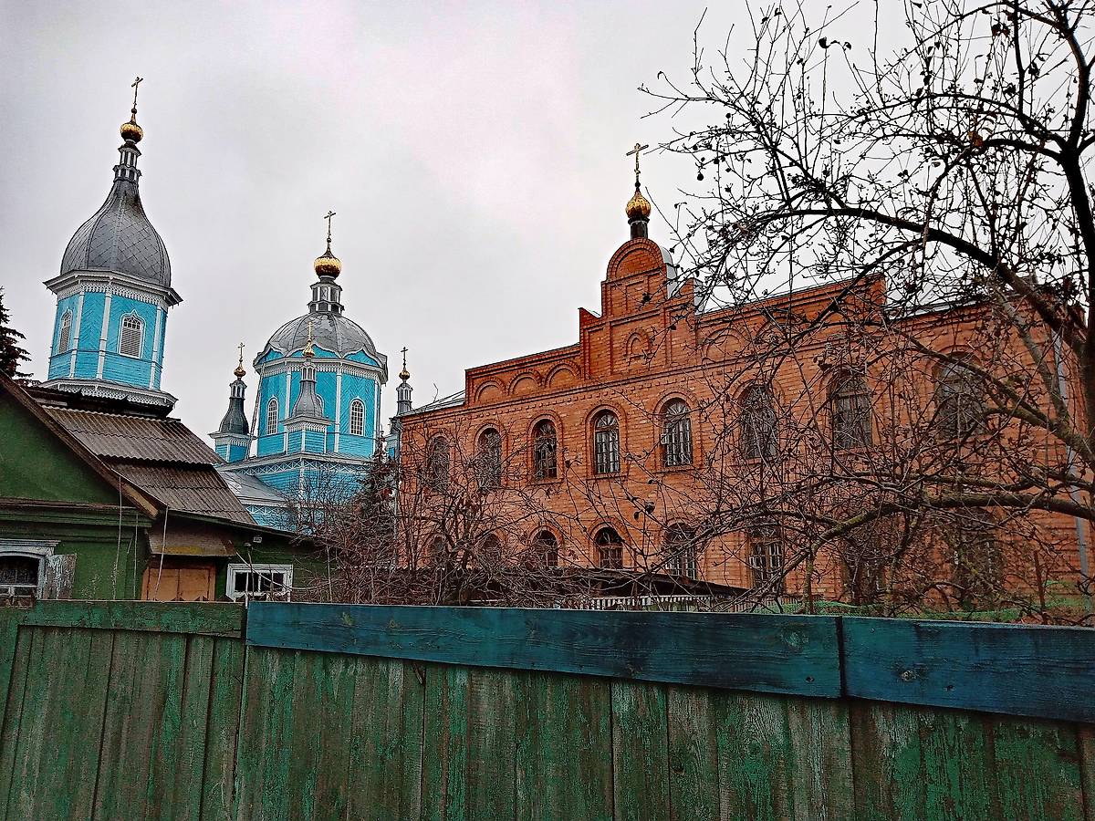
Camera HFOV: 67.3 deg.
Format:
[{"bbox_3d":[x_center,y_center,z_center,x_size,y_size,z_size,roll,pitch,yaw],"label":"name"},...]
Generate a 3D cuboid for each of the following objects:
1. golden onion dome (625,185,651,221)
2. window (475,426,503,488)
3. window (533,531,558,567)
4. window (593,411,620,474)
[{"bbox_3d":[2.540,-5.859,23.152,0.705,1.001,0.705,0,-12,0],"label":"golden onion dome"},{"bbox_3d":[-1.730,1.419,24.951,0.940,1.735,0.180,-10,-16,39],"label":"window"},{"bbox_3d":[-0.076,4.232,22.886,0.940,1.720,0.180,-10,-16,39],"label":"window"},{"bbox_3d":[1.620,0.838,22.166,0.940,1.735,0.180,-10,-16,39],"label":"window"}]

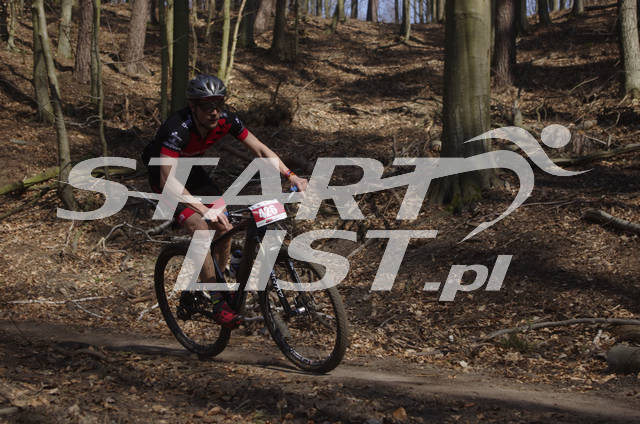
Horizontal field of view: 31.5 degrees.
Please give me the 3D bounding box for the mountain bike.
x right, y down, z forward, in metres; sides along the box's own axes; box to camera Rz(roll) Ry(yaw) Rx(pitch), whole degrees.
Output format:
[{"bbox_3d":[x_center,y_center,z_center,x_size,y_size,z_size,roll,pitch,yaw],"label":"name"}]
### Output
[{"bbox_3d":[-0.476,0.384,6.475,0.720,1.040,1.815,-20,11,-37],"label":"mountain bike"}]

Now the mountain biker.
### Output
[{"bbox_3d":[-0.625,-0.053,6.510,0.694,1.428,0.984,-10,5,-36],"label":"mountain biker"}]

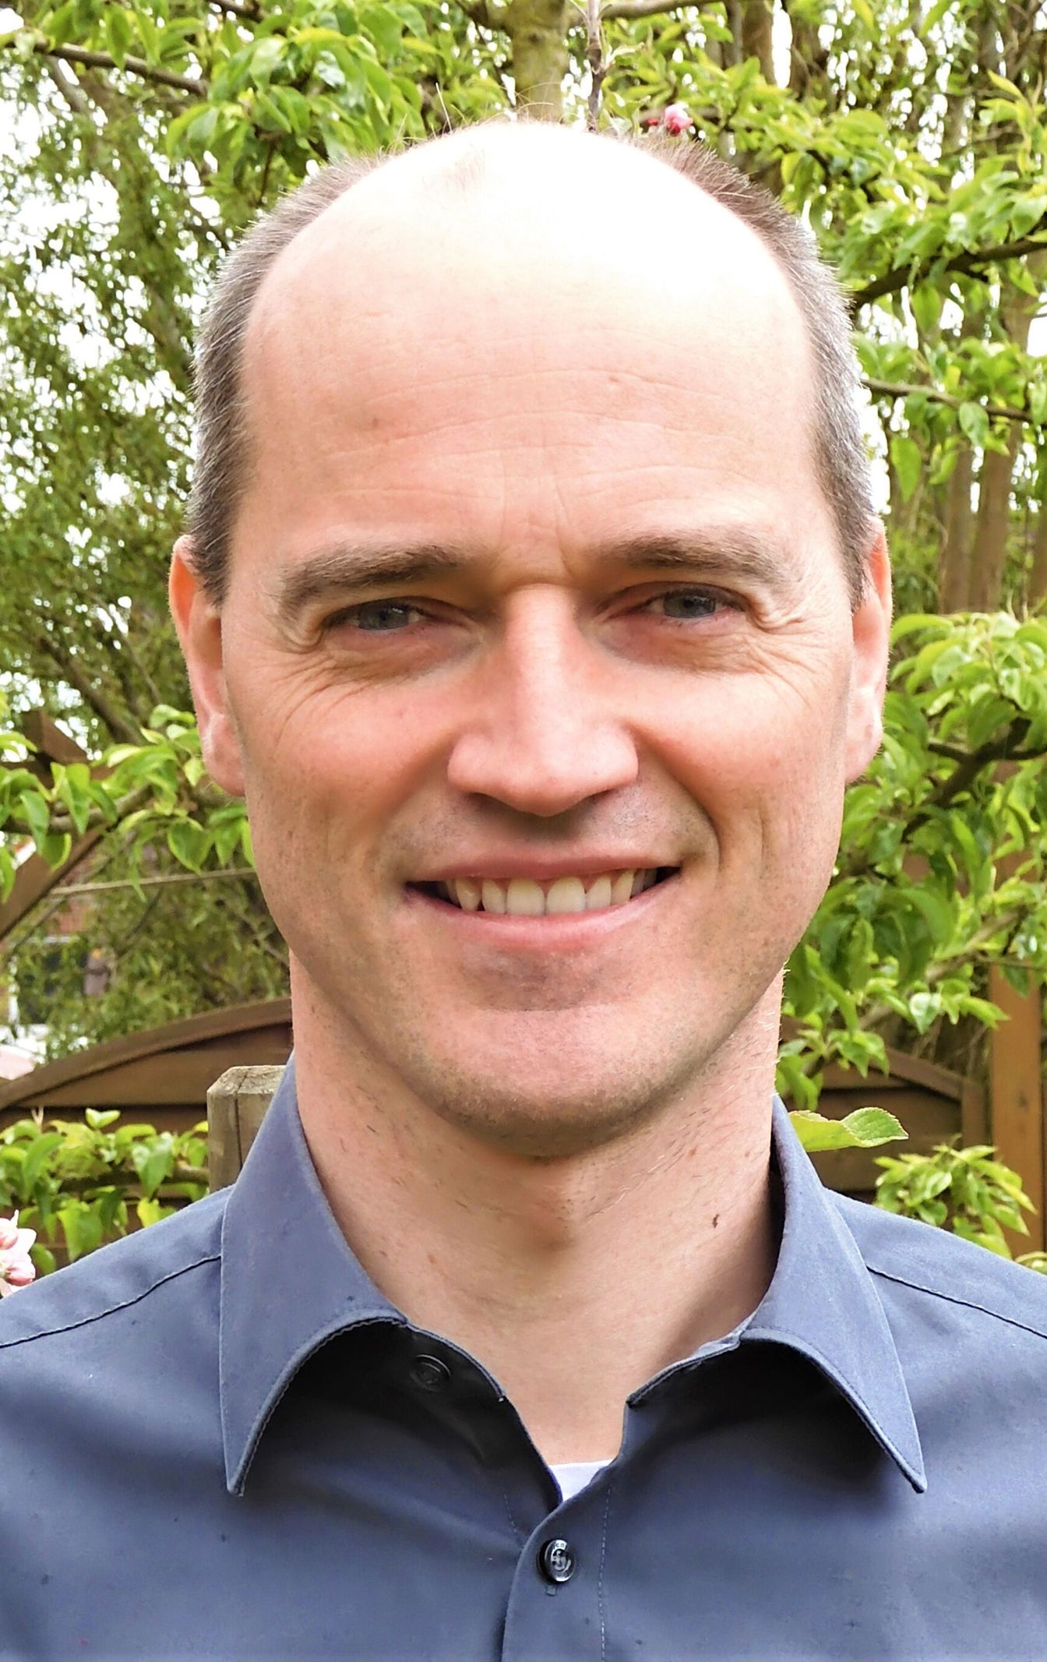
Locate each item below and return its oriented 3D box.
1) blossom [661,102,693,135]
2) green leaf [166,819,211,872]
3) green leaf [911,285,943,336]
[{"bbox_3d":[0.112,-0.521,2.000,0.023,0.024,0.023,-1,-1,-18],"label":"blossom"},{"bbox_3d":[-0.306,0.013,2.500,0.037,0.050,0.020,-12,-6,6],"label":"green leaf"},{"bbox_3d":[0.368,-0.476,2.500,0.028,0.047,0.018,-1,-1,-6],"label":"green leaf"}]

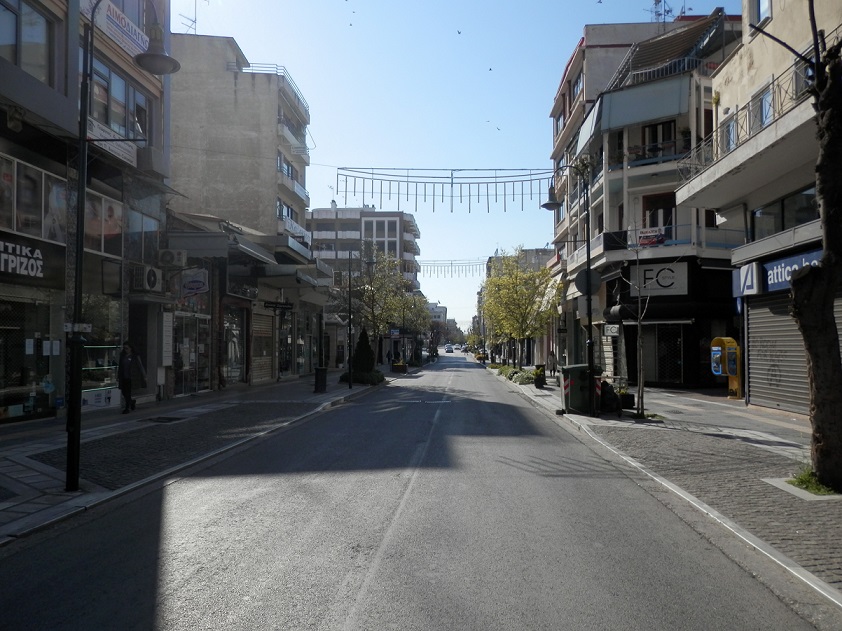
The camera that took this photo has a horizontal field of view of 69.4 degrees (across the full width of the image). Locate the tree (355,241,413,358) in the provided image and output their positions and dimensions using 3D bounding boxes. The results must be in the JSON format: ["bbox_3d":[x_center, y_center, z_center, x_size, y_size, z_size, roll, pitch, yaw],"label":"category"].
[{"bbox_3d":[-2.248,-0.438,35.500,3.700,7.800,3.700,0,-3,4],"label":"tree"}]

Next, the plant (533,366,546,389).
[{"bbox_3d":[4.717,2.468,24.200,0.520,0.850,0.520,0,-3,4],"label":"plant"}]

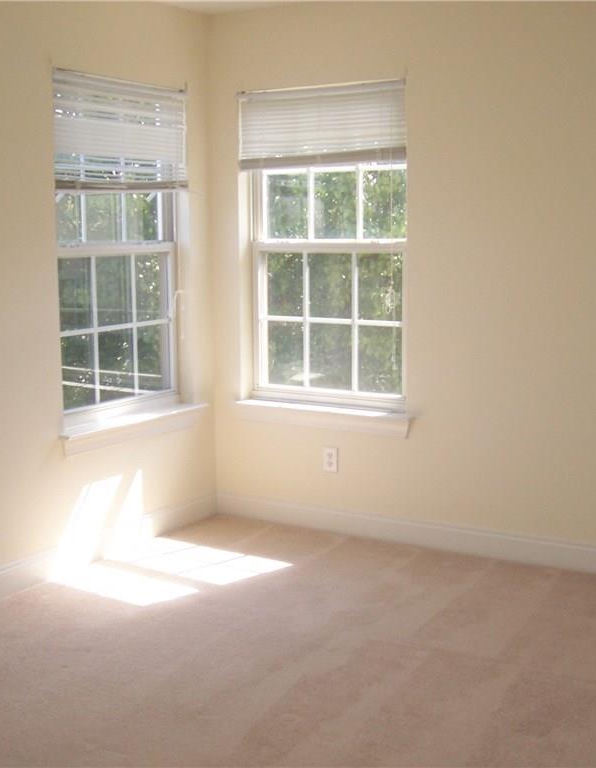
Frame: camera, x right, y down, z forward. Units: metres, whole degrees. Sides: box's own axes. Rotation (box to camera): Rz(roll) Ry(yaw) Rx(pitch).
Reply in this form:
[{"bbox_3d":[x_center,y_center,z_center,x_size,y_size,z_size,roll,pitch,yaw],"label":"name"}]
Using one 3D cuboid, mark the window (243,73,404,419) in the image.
[{"bbox_3d":[0.123,-0.620,4.612,0.870,1.450,0.115,5,10,31],"label":"window"}]

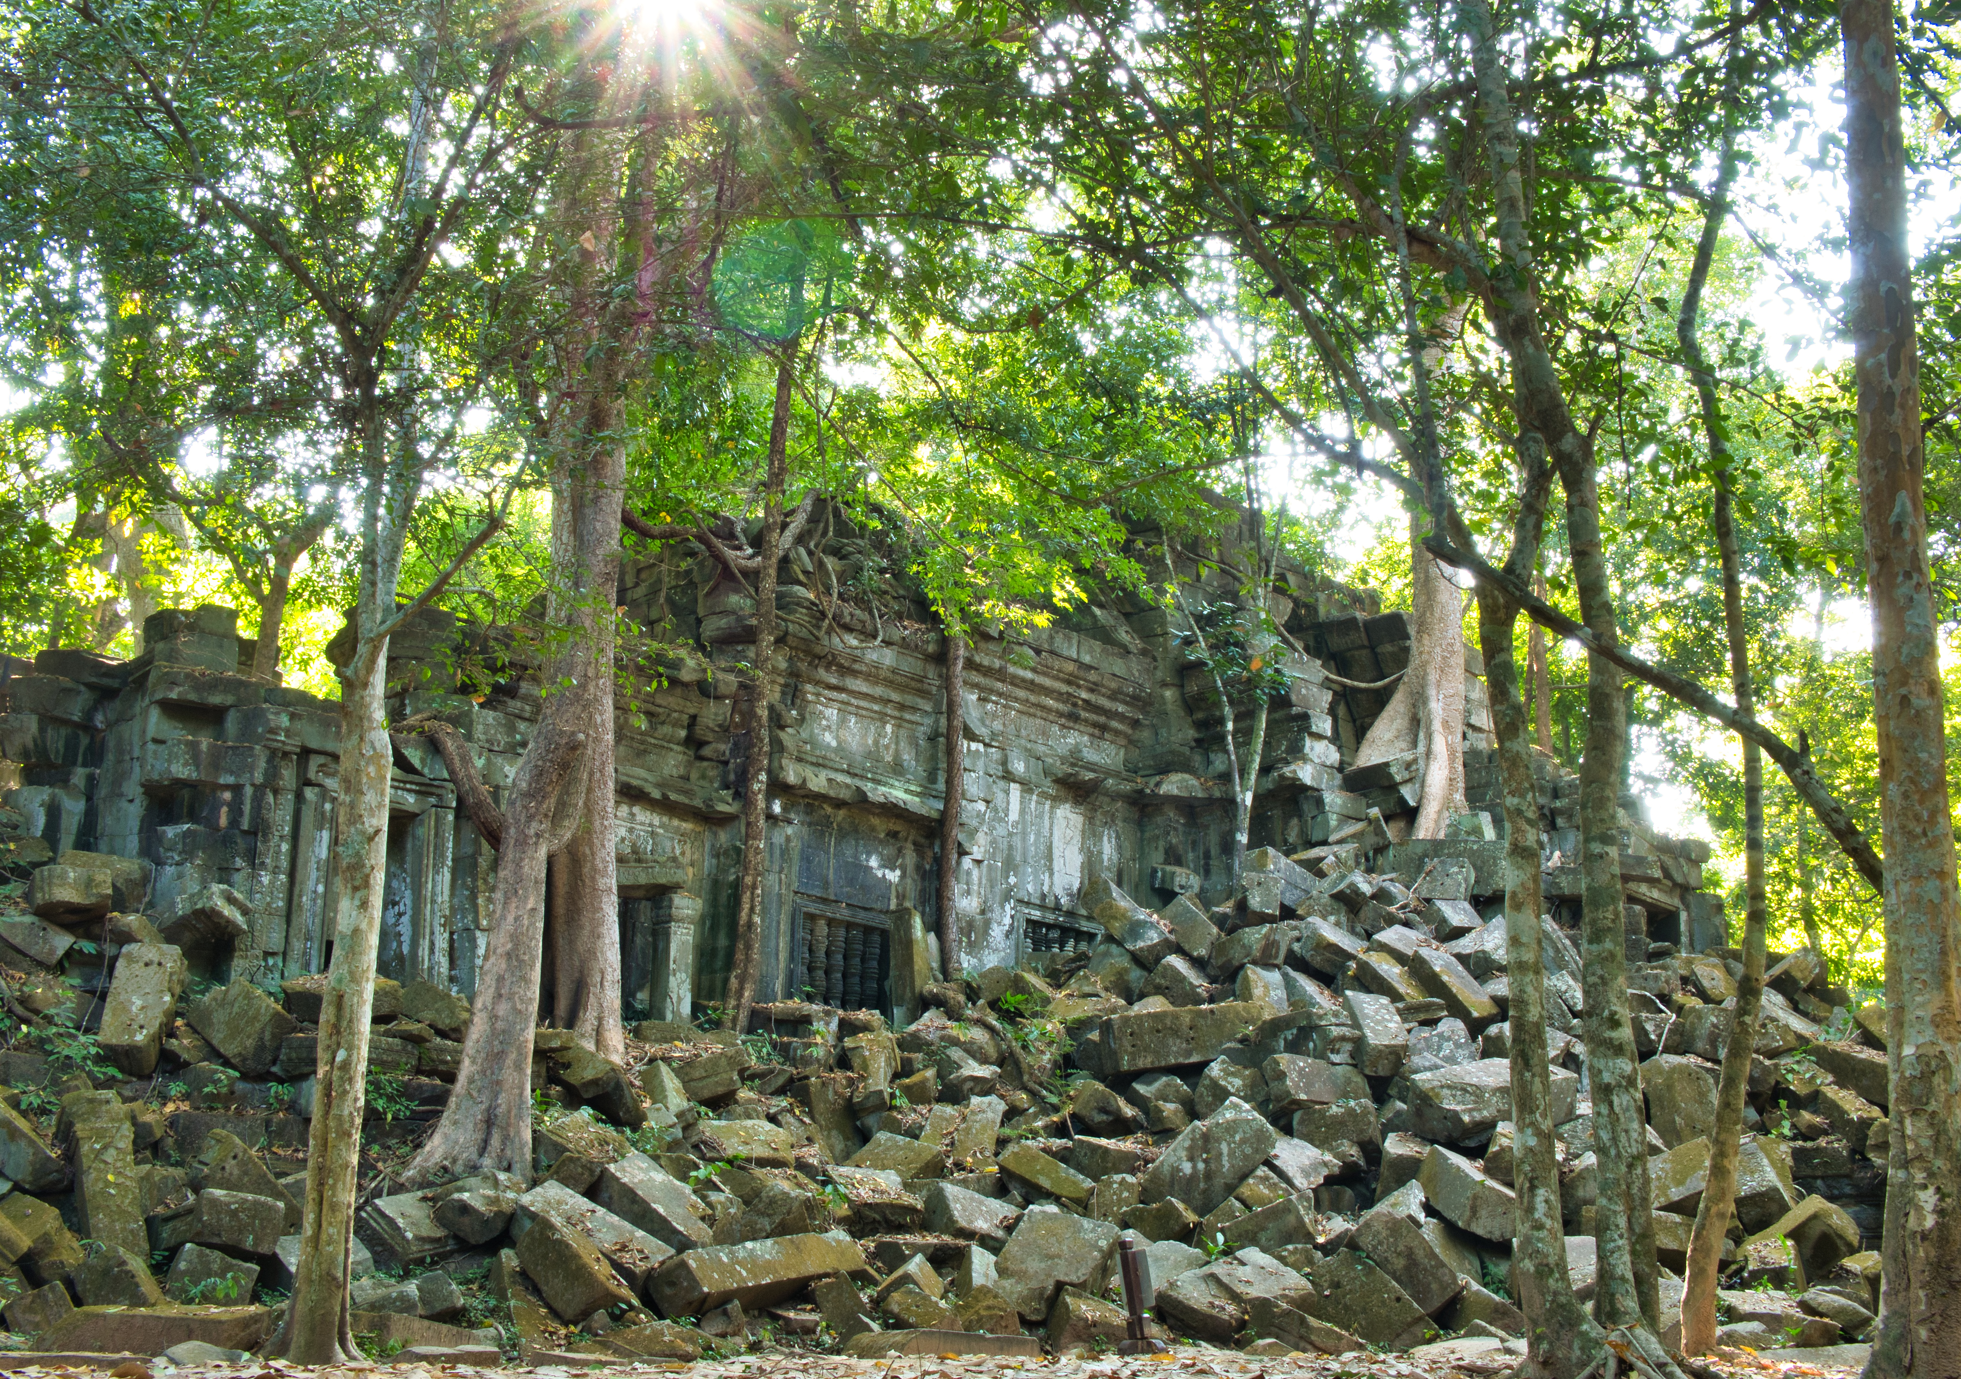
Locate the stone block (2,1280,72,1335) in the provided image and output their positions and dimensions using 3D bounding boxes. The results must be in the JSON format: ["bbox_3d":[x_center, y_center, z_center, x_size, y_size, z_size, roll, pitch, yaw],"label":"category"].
[{"bbox_3d":[-6.578,4.338,15.856,0.382,0.252,0.474,-23,-5,-22],"label":"stone block"}]

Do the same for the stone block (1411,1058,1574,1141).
[{"bbox_3d":[4.631,3.658,20.370,1.336,0.450,0.714,-5,3,13],"label":"stone block"}]

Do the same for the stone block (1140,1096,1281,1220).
[{"bbox_3d":[1.939,3.902,18.900,0.971,0.499,0.442,-46,-12,5],"label":"stone block"}]

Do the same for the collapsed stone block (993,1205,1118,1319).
[{"bbox_3d":[0.500,3.695,14.501,0.576,0.550,0.389,5,-23,20],"label":"collapsed stone block"}]

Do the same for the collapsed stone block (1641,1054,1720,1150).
[{"bbox_3d":[6.314,3.700,20.370,0.592,0.759,0.528,-2,-1,20],"label":"collapsed stone block"}]

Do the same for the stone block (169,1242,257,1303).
[{"bbox_3d":[-5.479,4.220,16.275,0.529,0.344,0.480,19,-15,-12],"label":"stone block"}]

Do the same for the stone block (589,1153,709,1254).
[{"bbox_3d":[-2.565,4.156,17.957,0.969,0.373,0.341,35,26,20],"label":"stone block"}]

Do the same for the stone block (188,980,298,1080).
[{"bbox_3d":[-6.333,2.894,19.531,0.496,0.527,0.523,35,-18,19],"label":"stone block"}]

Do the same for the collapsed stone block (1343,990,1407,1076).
[{"bbox_3d":[3.365,2.923,19.301,0.343,0.330,0.706,-1,27,-6],"label":"collapsed stone block"}]

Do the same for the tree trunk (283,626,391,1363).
[{"bbox_3d":[-3.586,1.629,12.828,0.440,4.160,0.420,0,-15,0],"label":"tree trunk"}]

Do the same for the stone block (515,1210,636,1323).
[{"bbox_3d":[-2.552,3.671,14.301,0.660,0.340,0.485,43,-5,27],"label":"stone block"}]

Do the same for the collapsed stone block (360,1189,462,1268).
[{"bbox_3d":[-4.304,4.089,17.221,0.579,0.229,0.463,30,19,38],"label":"collapsed stone block"}]

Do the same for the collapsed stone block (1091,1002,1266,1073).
[{"bbox_3d":[1.954,3.361,21.840,1.483,0.514,0.524,-4,-10,-15],"label":"collapsed stone block"}]

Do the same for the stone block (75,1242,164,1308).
[{"bbox_3d":[-5.607,3.851,14.800,0.470,0.400,0.420,15,-17,-8],"label":"stone block"}]

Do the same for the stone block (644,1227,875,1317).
[{"bbox_3d":[-1.631,4.295,16.695,0.407,0.330,1.820,-39,-27,23],"label":"stone block"}]

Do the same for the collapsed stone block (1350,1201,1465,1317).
[{"bbox_3d":[2.771,3.720,14.801,0.667,0.330,0.449,43,-3,11],"label":"collapsed stone block"}]

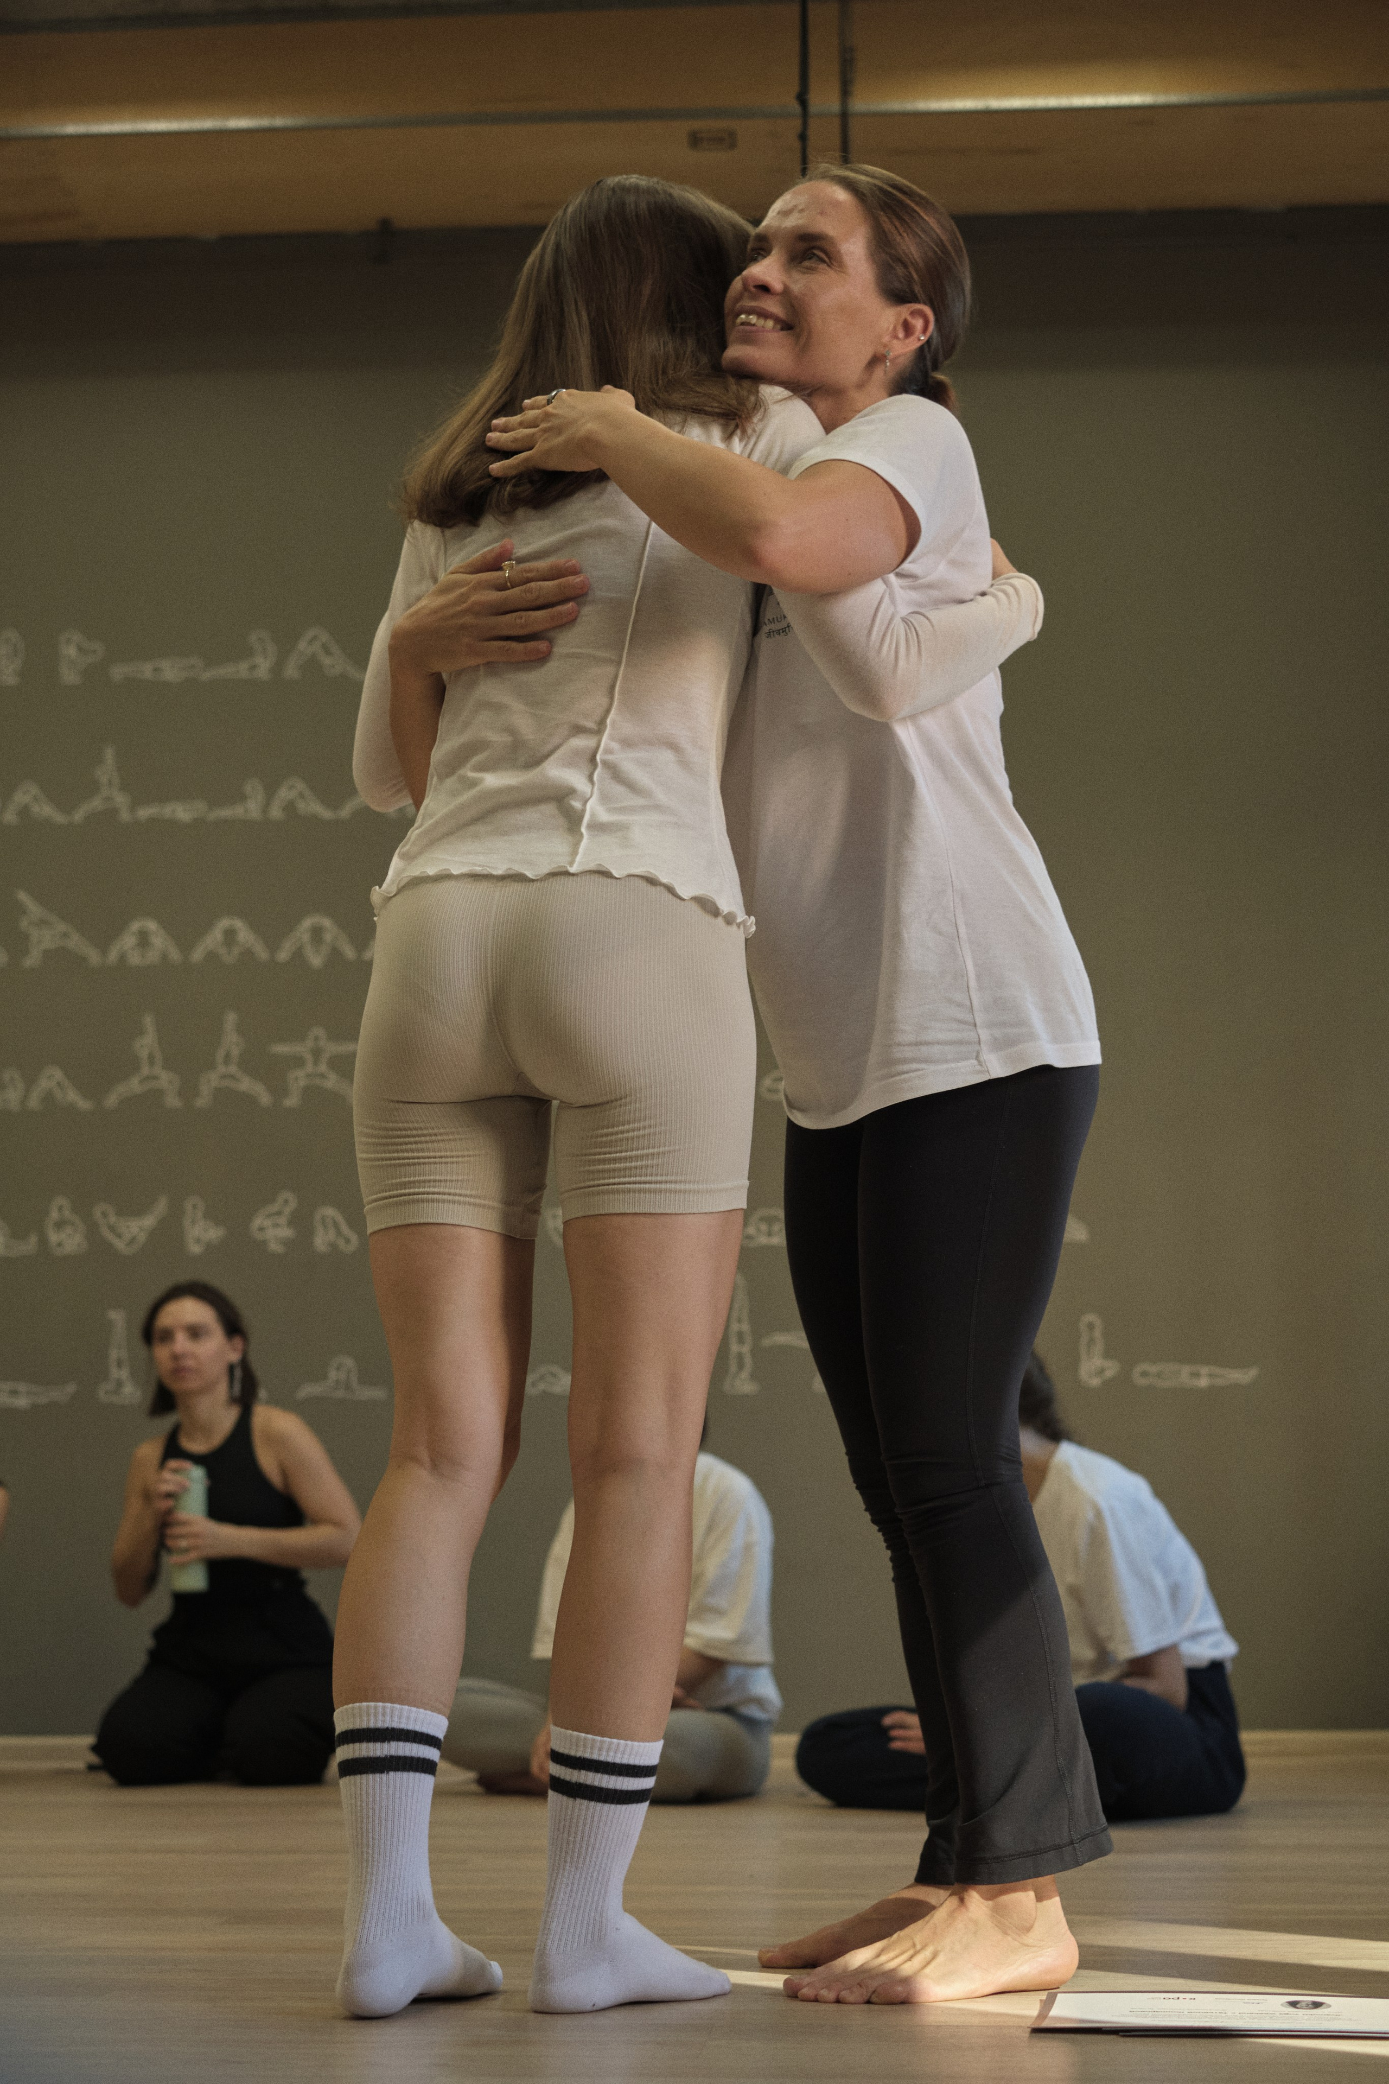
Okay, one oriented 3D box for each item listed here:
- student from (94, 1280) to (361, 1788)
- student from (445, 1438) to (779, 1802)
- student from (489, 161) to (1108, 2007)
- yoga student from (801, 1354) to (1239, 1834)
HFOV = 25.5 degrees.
[{"bbox_3d":[-0.894,0.930,5.900,0.520,0.950,0.630,-2,-11,11],"label":"student"},{"bbox_3d":[-0.114,0.906,5.324,0.620,0.780,0.570,-7,-12,33],"label":"student"},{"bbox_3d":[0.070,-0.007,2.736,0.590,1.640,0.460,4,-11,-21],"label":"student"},{"bbox_3d":[0.521,0.840,4.847,0.630,0.730,0.630,6,-12,-31],"label":"yoga student"}]

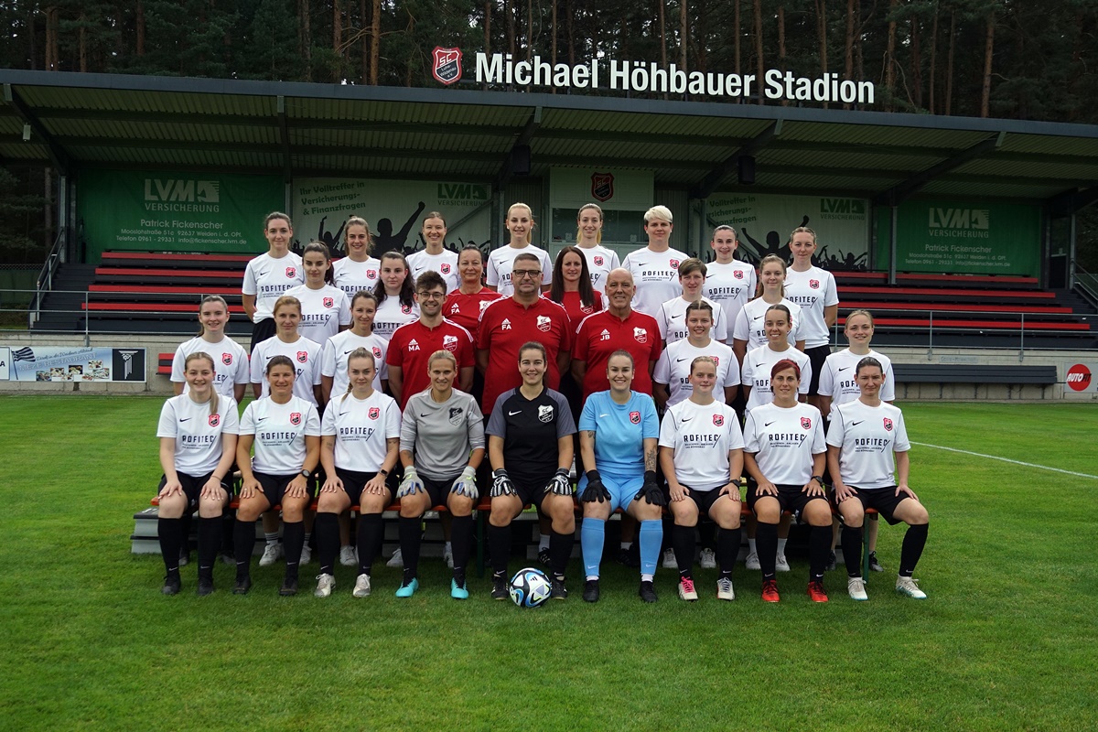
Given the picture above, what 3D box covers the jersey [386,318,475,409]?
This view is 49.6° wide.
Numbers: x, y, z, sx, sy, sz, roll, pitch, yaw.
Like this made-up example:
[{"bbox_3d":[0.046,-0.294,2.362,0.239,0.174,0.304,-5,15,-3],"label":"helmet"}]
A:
[{"bbox_3d":[-0.761,0.033,7.587,0.570,0.690,0.290,1,1,-3],"label":"jersey"}]

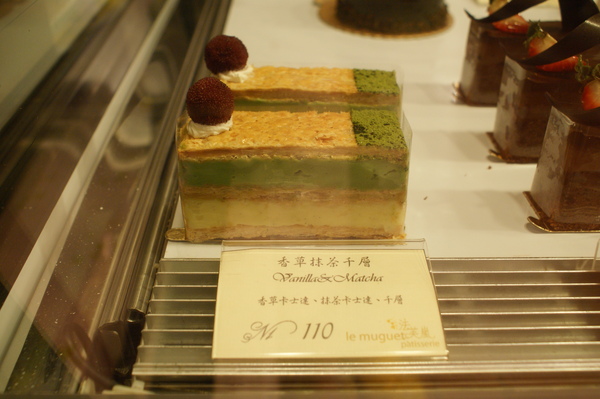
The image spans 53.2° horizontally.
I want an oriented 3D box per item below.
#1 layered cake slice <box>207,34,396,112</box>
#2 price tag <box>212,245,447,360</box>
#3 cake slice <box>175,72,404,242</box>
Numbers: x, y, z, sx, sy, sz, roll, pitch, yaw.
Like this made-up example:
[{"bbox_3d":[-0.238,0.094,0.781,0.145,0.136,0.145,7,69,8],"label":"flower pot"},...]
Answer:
[{"bbox_3d":[0.003,-0.053,0.333,0.105,0.077,0.036,0,37,0],"label":"layered cake slice"},{"bbox_3d":[0.011,0.042,0.258,0.094,0.004,0.061,-1,43,0],"label":"price tag"},{"bbox_3d":[-0.003,-0.021,0.290,0.105,0.077,0.036,0,37,0],"label":"cake slice"}]

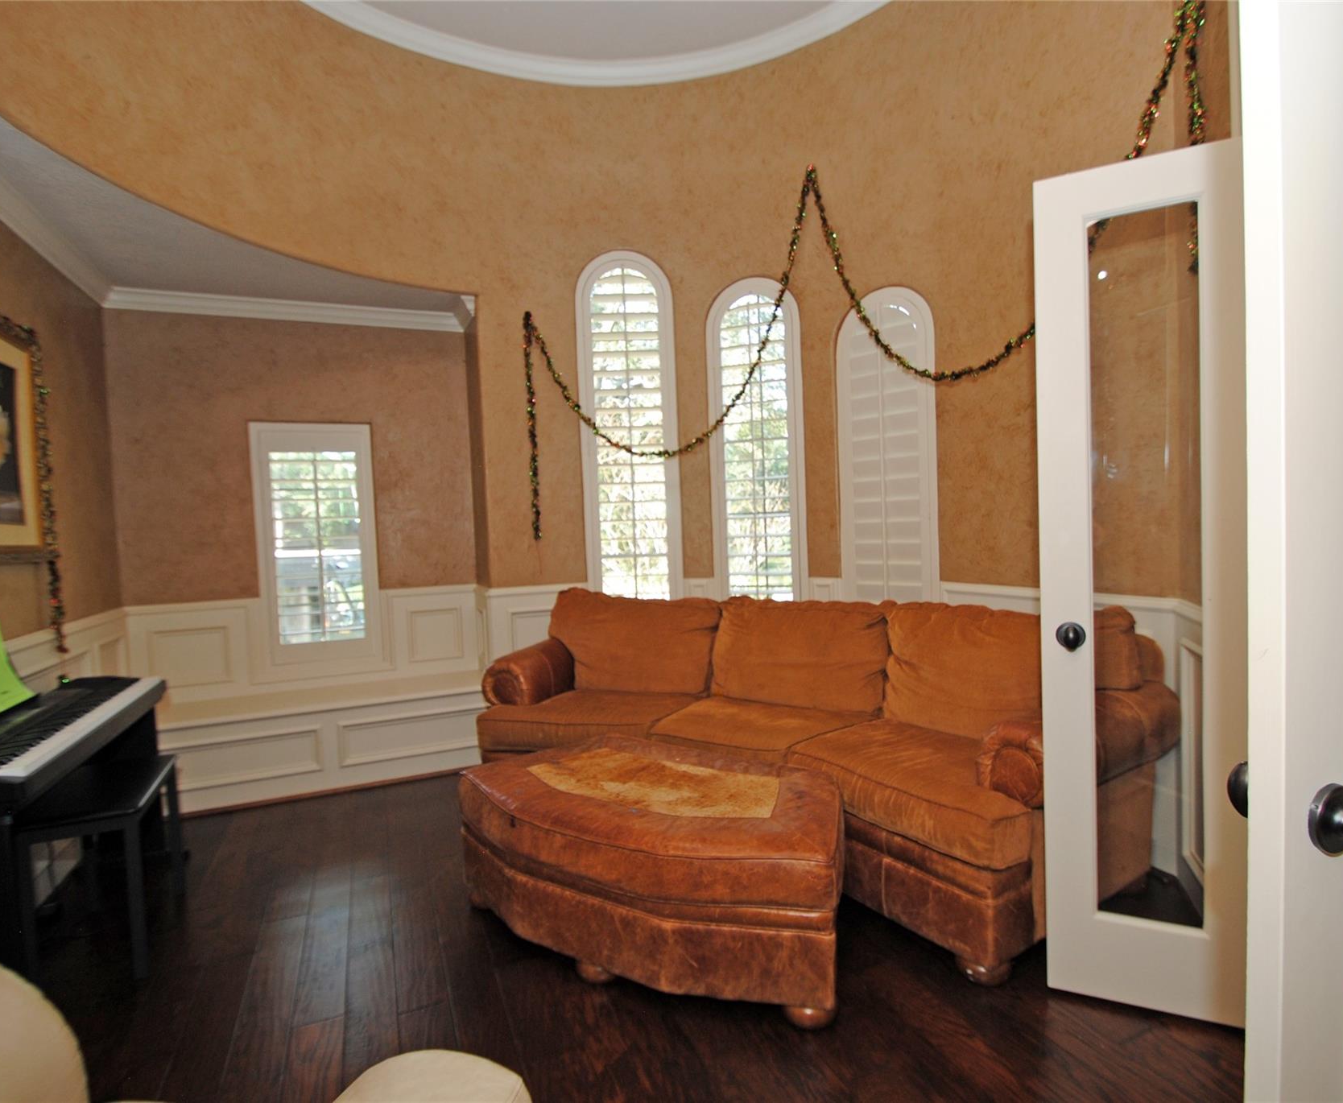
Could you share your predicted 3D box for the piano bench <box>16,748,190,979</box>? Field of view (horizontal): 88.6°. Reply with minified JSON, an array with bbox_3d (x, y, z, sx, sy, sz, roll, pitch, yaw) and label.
[{"bbox_3d":[-1.730,0.978,2.129,0.290,0.480,0.550,-3,2,-23],"label":"piano bench"}]

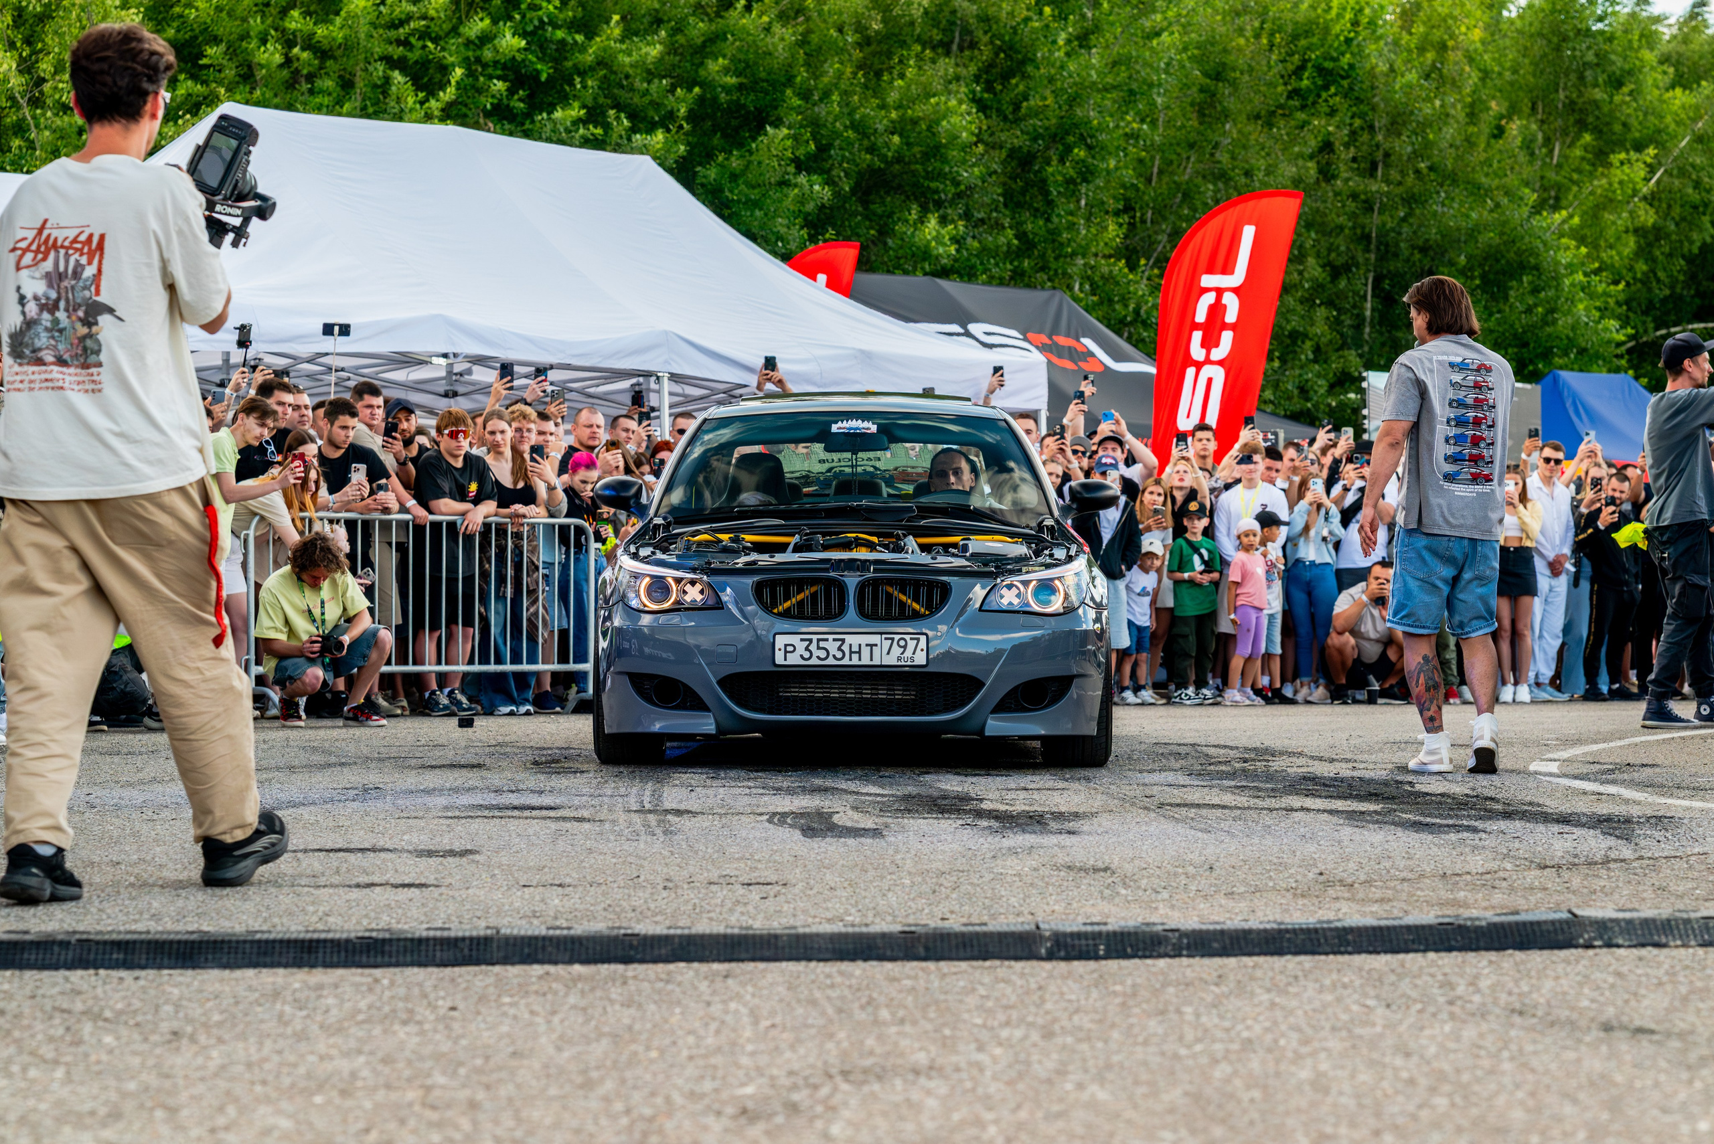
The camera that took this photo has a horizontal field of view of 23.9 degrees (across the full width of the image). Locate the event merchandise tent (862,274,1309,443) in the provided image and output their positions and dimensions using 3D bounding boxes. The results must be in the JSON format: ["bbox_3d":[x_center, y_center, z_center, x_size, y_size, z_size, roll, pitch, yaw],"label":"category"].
[{"bbox_3d":[0.730,-0.980,39.500,3.900,3.800,7.700,0,-1,44],"label":"event merchandise tent"}]

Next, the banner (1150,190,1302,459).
[{"bbox_3d":[2.830,-1.030,31.000,1.150,3.790,0.150,0,-1,-6],"label":"banner"}]

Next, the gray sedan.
[{"bbox_3d":[0.010,-0.008,16.330,1.880,1.450,4.850,0,-1,1],"label":"gray sedan"}]

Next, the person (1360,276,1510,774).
[{"bbox_3d":[2.075,-0.170,14.500,0.540,1.770,0.430,1,-1,-30],"label":"person"}]

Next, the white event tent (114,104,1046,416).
[{"bbox_3d":[-2.780,-1.120,27.800,4.100,3.860,7.800,0,-1,42],"label":"white event tent"}]

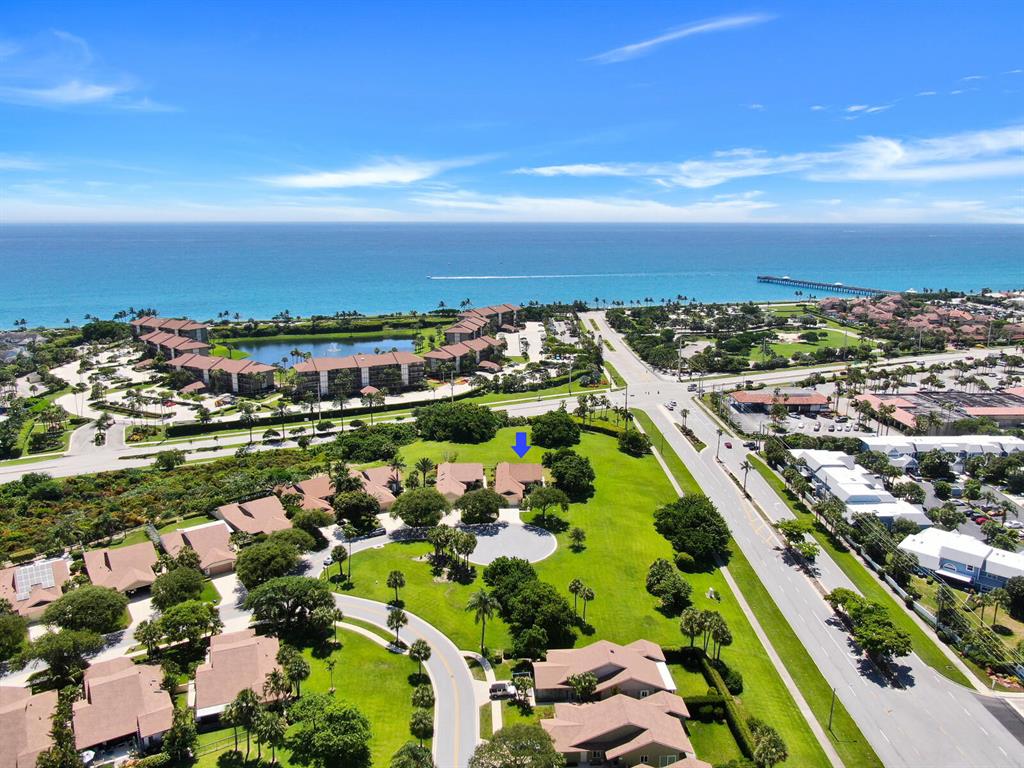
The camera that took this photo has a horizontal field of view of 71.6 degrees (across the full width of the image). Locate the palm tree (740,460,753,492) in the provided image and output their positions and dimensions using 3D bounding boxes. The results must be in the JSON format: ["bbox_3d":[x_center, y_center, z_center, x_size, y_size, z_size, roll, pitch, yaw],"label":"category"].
[{"bbox_3d":[71.176,28.139,215.798,3.971,9.650,3.971,0,13,0],"label":"palm tree"}]

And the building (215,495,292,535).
[{"bbox_3d":[-69.300,35.970,190.557,14.600,5.800,24.500,-8,15,-30],"label":"building"}]

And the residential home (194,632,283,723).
[{"bbox_3d":[-48.500,50.658,127.238,14.200,5.800,24.200,-5,14,-20],"label":"residential home"}]

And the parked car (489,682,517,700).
[{"bbox_3d":[-1.600,55.580,128.610,4.750,1.800,1.900,0,13,1],"label":"parked car"}]

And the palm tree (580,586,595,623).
[{"bbox_3d":[16.080,47.050,151.540,3.000,8.100,3.000,0,13,0],"label":"palm tree"}]

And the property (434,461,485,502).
[{"bbox_3d":[-15.300,30.027,216.177,14.200,5.800,25.500,-1,13,-6],"label":"property"}]

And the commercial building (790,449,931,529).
[{"bbox_3d":[98.400,30.542,207.981,19.500,8.500,55.000,1,13,4],"label":"commercial building"}]

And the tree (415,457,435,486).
[{"bbox_3d":[-28.190,28.430,228.140,5.600,9.900,5.600,0,13,0],"label":"tree"}]

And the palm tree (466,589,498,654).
[{"bbox_3d":[-5.560,45.149,134.634,6.135,13.190,6.135,0,13,0],"label":"palm tree"}]

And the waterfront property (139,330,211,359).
[{"bbox_3d":[-206.800,-21.070,436.200,65.000,15.300,18.500,12,18,43],"label":"waterfront property"}]

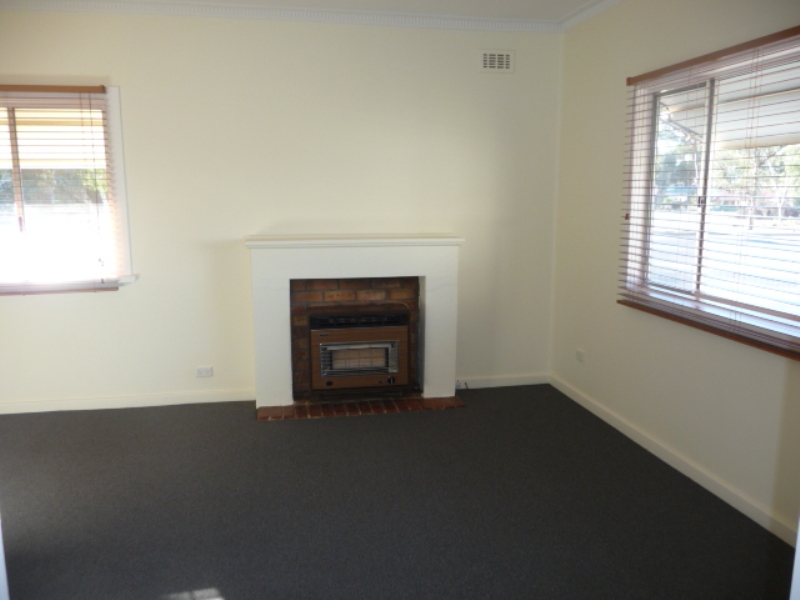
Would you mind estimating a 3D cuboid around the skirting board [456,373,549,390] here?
[{"bbox_3d":[0.798,0.643,5.153,0.838,0.085,0.018,-2,10,-11],"label":"skirting board"}]

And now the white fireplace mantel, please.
[{"bbox_3d":[-0.312,0.146,4.724,1.540,1.207,0.252,-2,10,-11],"label":"white fireplace mantel"}]

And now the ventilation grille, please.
[{"bbox_3d":[0.714,-1.745,4.741,0.263,0.157,0.015,-2,10,-11],"label":"ventilation grille"}]

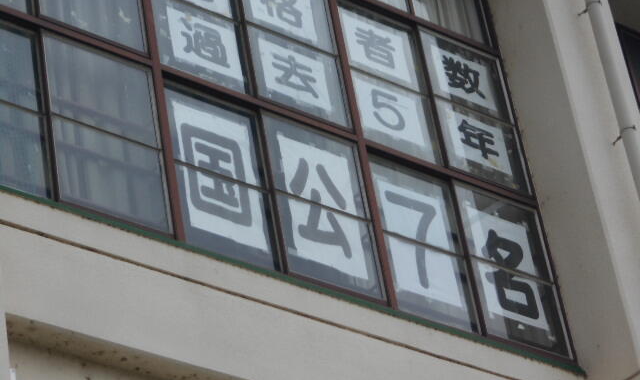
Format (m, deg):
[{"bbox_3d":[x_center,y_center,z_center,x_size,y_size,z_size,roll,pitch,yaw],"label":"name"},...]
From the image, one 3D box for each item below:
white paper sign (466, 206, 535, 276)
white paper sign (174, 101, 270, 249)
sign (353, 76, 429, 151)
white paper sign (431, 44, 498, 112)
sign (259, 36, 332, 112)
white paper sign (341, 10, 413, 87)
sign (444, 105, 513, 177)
[{"bbox_3d":[0.914,0.268,12.008,0.416,0.298,0.015,19,-44,-36],"label":"white paper sign"},{"bbox_3d":[-0.439,-0.063,10.618,0.425,0.690,0.015,19,-44,-36],"label":"white paper sign"},{"bbox_3d":[0.344,-0.380,11.754,0.417,0.304,0.015,19,-44,-36],"label":"sign"},{"bbox_3d":[0.744,-0.572,12.360,0.417,0.304,0.015,19,-44,-36],"label":"white paper sign"},{"bbox_3d":[-0.119,-0.554,11.604,0.412,0.304,0.015,19,-44,-36],"label":"sign"},{"bbox_3d":[0.284,-0.714,11.984,0.417,0.304,0.015,19,-44,-36],"label":"white paper sign"},{"bbox_3d":[0.818,-0.244,12.357,0.409,0.304,0.015,19,-44,-36],"label":"sign"}]

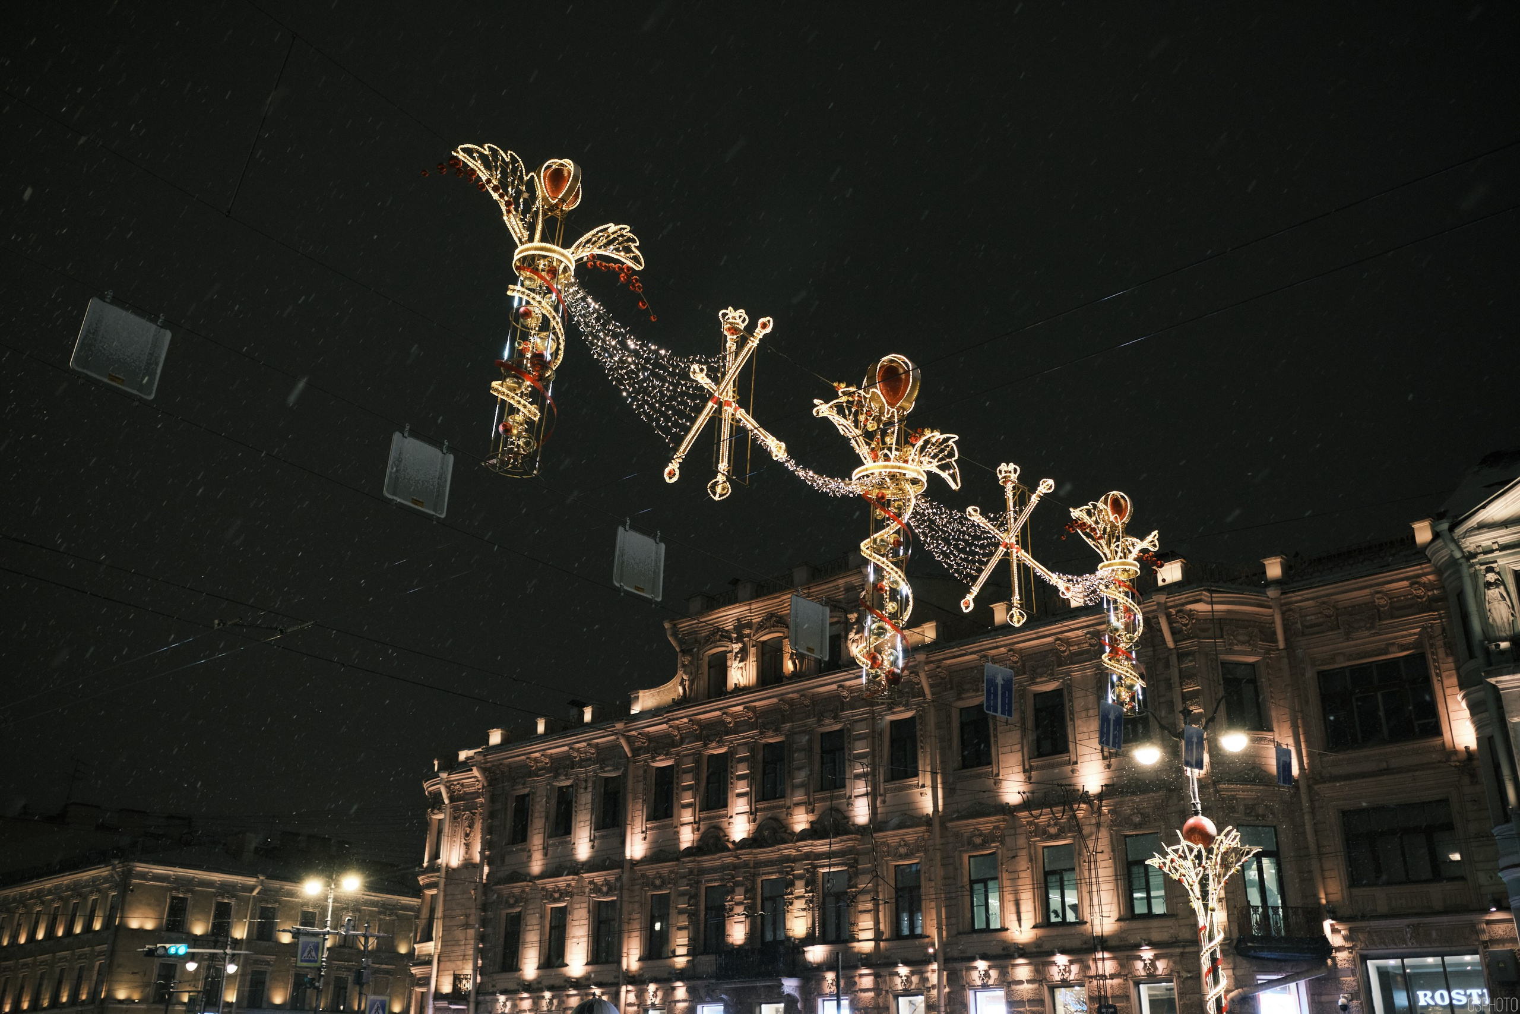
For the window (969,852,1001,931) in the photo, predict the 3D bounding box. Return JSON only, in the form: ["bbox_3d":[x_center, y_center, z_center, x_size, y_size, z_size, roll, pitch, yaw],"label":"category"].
[{"bbox_3d":[6.216,10.619,40.717,1.000,2.046,0.200,-19,-29,39],"label":"window"}]

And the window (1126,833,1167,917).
[{"bbox_3d":[10.107,9.607,38.617,1.027,2.062,0.200,-18,-29,38],"label":"window"}]

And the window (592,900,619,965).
[{"bbox_3d":[-5.294,14.569,50.678,1.104,2.079,0.180,-18,-29,38],"label":"window"}]

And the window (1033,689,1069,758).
[{"bbox_3d":[8.085,5.947,40.814,1.050,1.841,0.200,-19,-29,39],"label":"window"}]

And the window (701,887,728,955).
[{"bbox_3d":[-1.488,13.130,47.117,1.030,2.066,0.200,-19,-29,39],"label":"window"}]

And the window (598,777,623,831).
[{"bbox_3d":[-5.323,10.594,52.965,1.027,1.834,0.200,-18,-29,38],"label":"window"}]

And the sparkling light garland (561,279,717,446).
[{"bbox_3d":[-1.379,-1.588,17.329,0.450,1.400,2.600,-18,-29,38],"label":"sparkling light garland"}]

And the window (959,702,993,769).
[{"bbox_3d":[6.362,6.735,43.394,1.027,1.834,0.200,-18,-29,38],"label":"window"}]

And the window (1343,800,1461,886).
[{"bbox_3d":[14.896,7.832,34.401,2.510,1.706,0.180,-18,-29,38],"label":"window"}]

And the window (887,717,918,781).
[{"bbox_3d":[4.296,7.294,44.634,1.053,1.806,0.180,-18,-29,38],"label":"window"}]

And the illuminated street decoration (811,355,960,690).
[{"bbox_3d":[1.851,0.109,20.849,1.300,5.125,3.451,-19,-29,39],"label":"illuminated street decoration"}]

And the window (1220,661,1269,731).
[{"bbox_3d":[12.457,4.885,38.124,1.100,1.841,0.200,6,-23,-13],"label":"window"}]

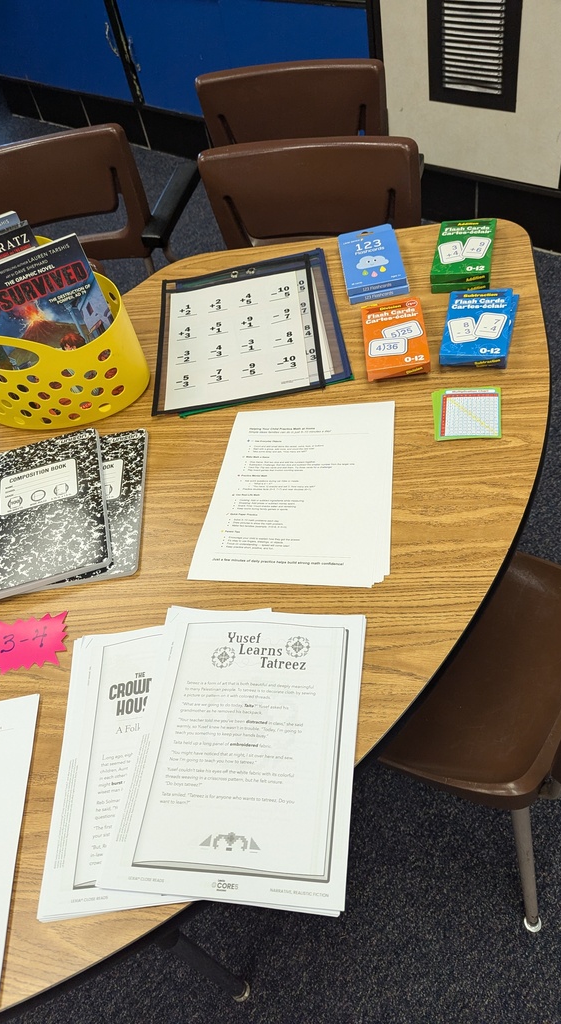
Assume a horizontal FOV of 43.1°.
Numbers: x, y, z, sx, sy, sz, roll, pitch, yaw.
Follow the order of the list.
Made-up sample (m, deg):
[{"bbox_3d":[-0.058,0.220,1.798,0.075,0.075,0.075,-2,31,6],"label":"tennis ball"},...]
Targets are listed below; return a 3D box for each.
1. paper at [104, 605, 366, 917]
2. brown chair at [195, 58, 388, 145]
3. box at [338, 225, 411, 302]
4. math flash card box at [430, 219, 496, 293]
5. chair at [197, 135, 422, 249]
[{"bbox_3d":[-0.035,0.220,0.696,0.223,0.010,0.288,-1,52,13],"label":"paper"},{"bbox_3d":[0.011,-0.555,1.728,0.500,0.775,0.510,8,53,19],"label":"brown chair"},{"bbox_3d":[0.145,-0.394,1.134,0.091,0.030,0.151,-10,50,6],"label":"box"},{"bbox_3d":[0.281,-0.391,1.084,0.083,0.035,0.143,5,53,17],"label":"math flash card box"},{"bbox_3d":[0.055,-0.287,1.549,0.470,0.783,0.520,8,54,19],"label":"chair"}]

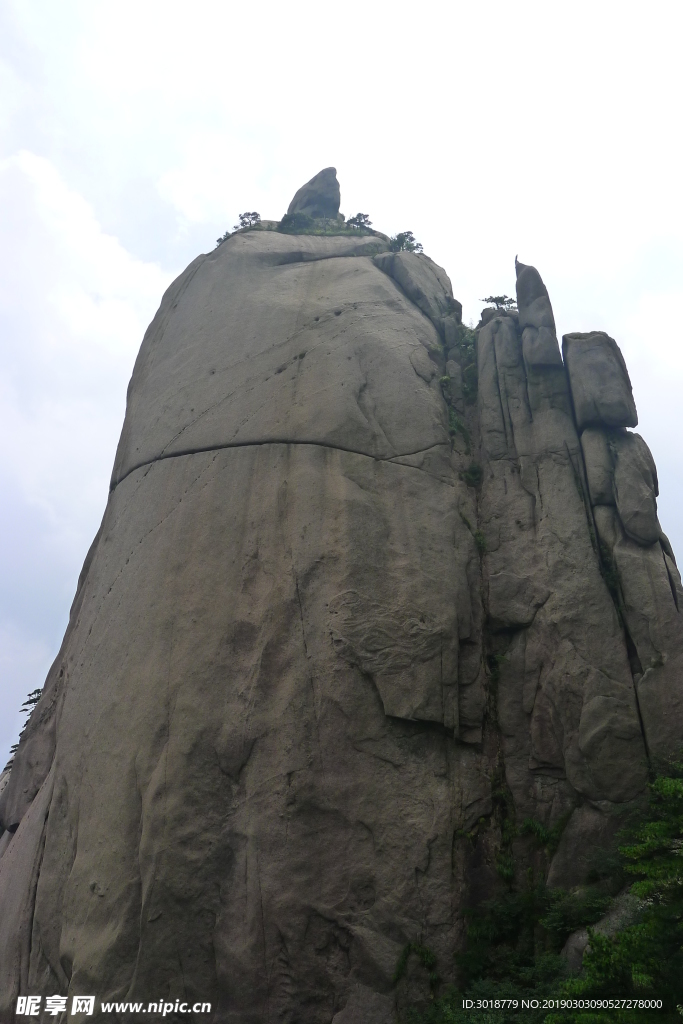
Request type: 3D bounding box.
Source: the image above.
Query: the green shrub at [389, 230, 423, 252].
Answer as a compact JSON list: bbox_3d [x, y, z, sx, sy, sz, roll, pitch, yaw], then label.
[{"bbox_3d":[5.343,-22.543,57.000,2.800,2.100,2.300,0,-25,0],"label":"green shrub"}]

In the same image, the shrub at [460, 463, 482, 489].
[{"bbox_3d":[8.569,-2.406,45.000,1.450,1.600,1.300,0,-25,0],"label":"shrub"}]

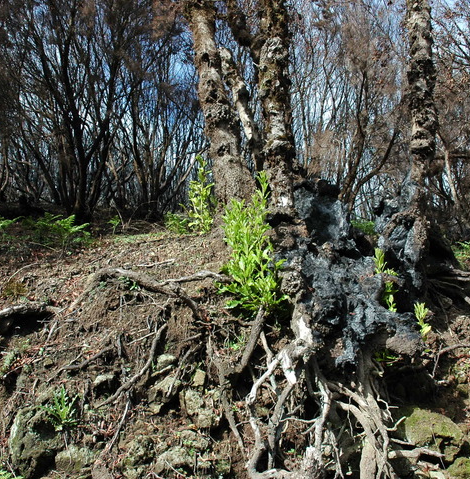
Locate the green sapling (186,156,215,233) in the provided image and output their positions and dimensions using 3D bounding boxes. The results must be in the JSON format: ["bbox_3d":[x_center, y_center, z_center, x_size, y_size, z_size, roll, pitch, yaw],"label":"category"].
[{"bbox_3d":[-0.332,-0.434,5.200,0.289,0.771,0.270,0,-2,0],"label":"green sapling"}]

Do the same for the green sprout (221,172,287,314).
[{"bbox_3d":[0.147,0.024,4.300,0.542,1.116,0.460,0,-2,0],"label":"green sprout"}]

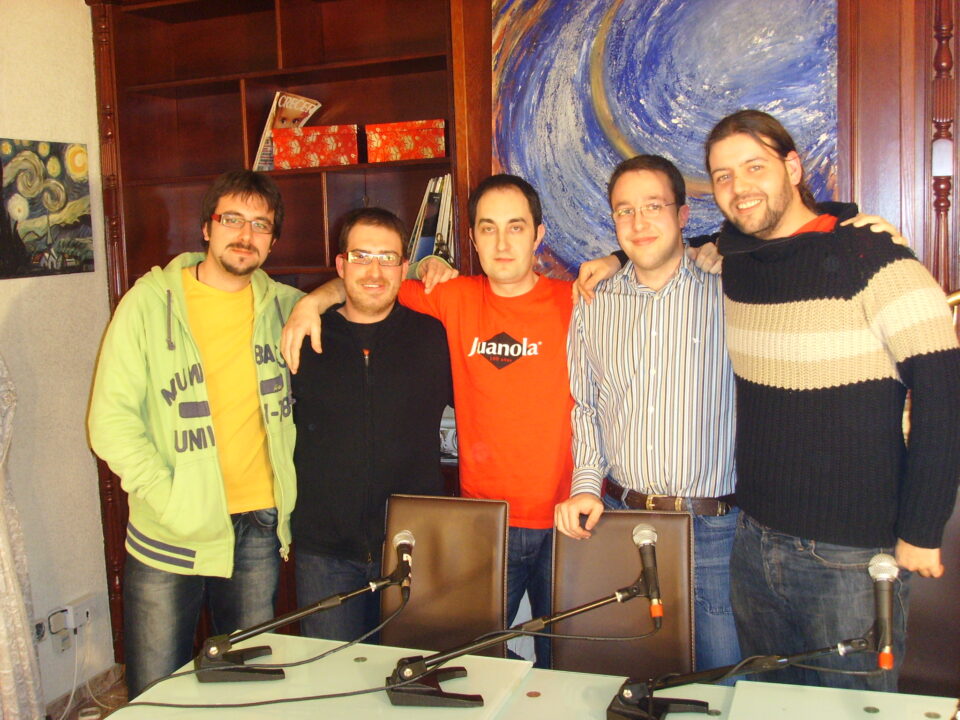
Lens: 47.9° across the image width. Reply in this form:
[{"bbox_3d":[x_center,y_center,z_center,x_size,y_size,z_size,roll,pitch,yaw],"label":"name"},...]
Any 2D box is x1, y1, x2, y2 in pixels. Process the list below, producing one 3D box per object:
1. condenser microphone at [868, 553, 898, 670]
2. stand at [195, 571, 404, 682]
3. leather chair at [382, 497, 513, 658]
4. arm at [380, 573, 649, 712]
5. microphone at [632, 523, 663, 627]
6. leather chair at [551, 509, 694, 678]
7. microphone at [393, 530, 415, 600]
[{"bbox_3d":[0.687,0.425,1.839,0.052,0.195,0.052,-2,-19,20],"label":"condenser microphone"},{"bbox_3d":[-0.391,0.575,2.371,0.464,0.187,0.161,-3,5,-15],"label":"stand"},{"bbox_3d":[-0.149,0.881,2.438,0.380,1.042,0.560,0,5,19],"label":"leather chair"},{"bbox_3d":[0.084,0.558,2.197,0.552,0.221,0.163,-2,5,-6],"label":"arm"},{"bbox_3d":[0.348,0.441,2.223,0.052,0.210,0.052,-8,-18,7],"label":"microphone"},{"bbox_3d":[0.267,0.886,2.253,0.380,1.038,0.560,0,5,16],"label":"leather chair"},{"bbox_3d":[-0.169,0.461,2.441,0.052,0.052,0.198,-2,41,-4],"label":"microphone"}]

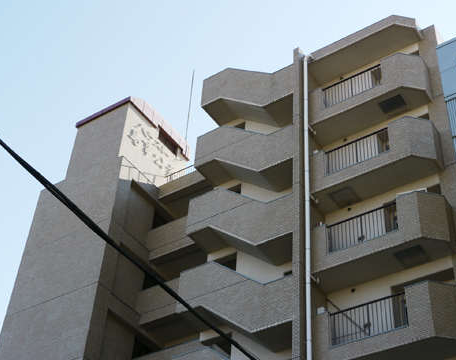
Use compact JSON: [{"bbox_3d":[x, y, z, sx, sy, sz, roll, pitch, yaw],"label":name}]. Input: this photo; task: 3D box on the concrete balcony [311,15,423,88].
[{"bbox_3d":[4.193,-4.079,27.264,3.465,0.422,0.949,-22,-50,25],"label":"concrete balcony"}]

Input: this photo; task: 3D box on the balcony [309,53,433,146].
[{"bbox_3d":[4.069,-2.394,25.650,3.465,1.449,0.949,-22,-50,25],"label":"balcony"}]

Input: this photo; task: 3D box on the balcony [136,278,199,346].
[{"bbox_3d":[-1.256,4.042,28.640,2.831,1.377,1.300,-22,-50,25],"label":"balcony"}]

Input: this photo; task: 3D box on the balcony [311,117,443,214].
[{"bbox_3d":[3.924,-0.438,23.776,3.465,1.449,0.949,-22,-50,25],"label":"balcony"}]

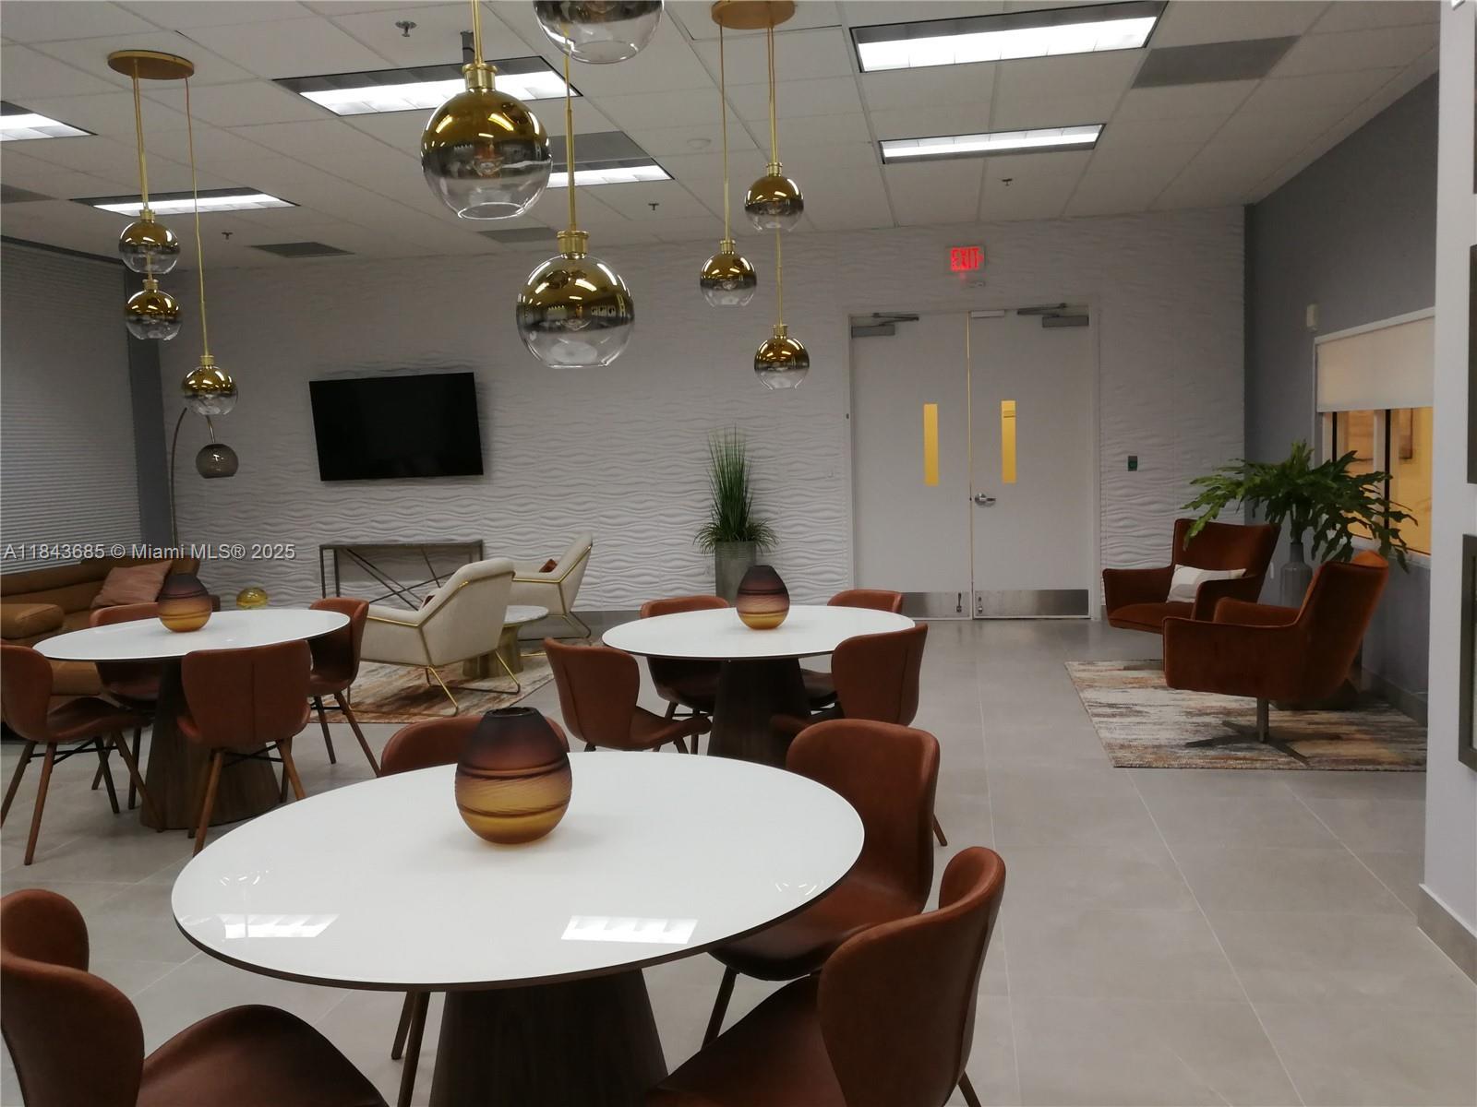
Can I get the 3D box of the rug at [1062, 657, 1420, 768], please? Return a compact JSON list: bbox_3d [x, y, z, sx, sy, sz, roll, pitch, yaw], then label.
[{"bbox_3d":[2.629,0.799,6.101,1.530,0.010,2.450,-1,5,11],"label":"rug"}]

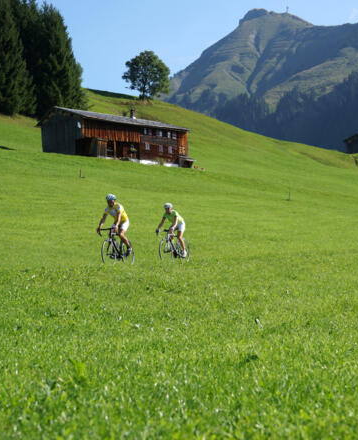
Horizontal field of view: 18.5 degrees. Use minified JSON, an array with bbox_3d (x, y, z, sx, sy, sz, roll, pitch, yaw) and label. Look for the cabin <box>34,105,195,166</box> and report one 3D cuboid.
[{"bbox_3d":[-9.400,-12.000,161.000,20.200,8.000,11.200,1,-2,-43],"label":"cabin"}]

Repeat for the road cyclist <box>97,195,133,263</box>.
[{"bbox_3d":[-1.510,0.240,27.200,0.530,1.750,1.680,-1,-1,27],"label":"road cyclist"}]

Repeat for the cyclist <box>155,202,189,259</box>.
[{"bbox_3d":[-0.110,0.360,29.200,0.520,1.620,1.680,-1,-1,29],"label":"cyclist"}]

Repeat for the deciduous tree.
[{"bbox_3d":[-7.300,-31.400,240.000,10.400,10.900,10.200,0,-1,0],"label":"deciduous tree"}]

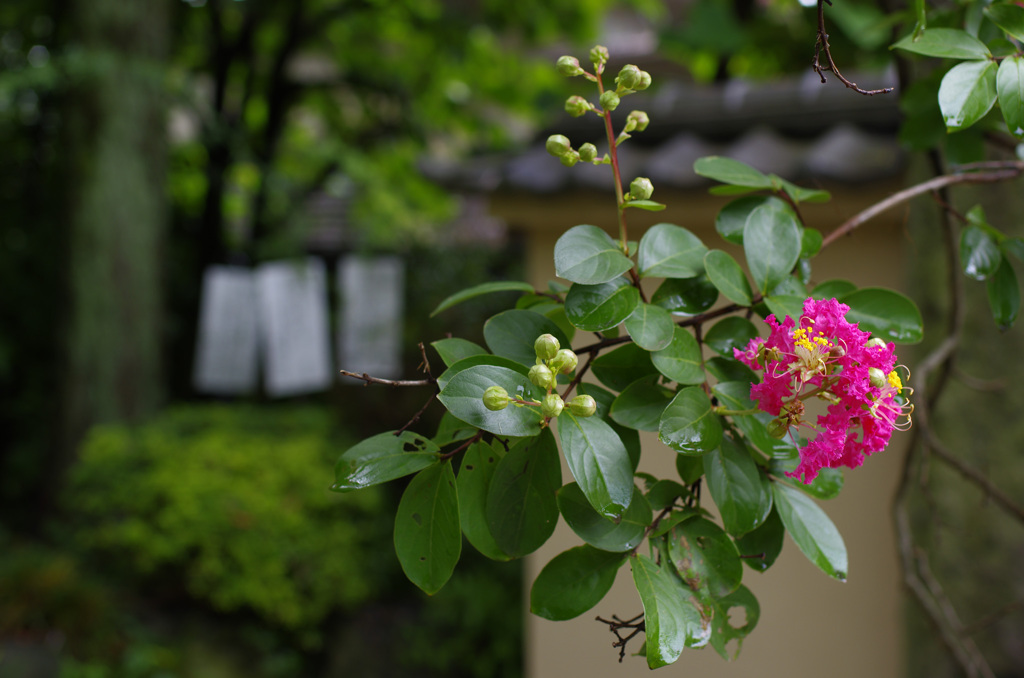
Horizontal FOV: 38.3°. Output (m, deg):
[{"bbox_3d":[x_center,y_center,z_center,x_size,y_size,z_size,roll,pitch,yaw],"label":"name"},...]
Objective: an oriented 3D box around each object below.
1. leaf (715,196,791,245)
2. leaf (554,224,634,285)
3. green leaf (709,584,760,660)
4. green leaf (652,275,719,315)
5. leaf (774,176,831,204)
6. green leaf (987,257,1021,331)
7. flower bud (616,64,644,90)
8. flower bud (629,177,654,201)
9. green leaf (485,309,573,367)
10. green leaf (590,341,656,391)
[{"bbox_3d":[0.102,-0.051,0.620,0.038,0.021,0.006,-15,-33,-18],"label":"leaf"},{"bbox_3d":[0.031,-0.031,0.541,0.035,0.022,0.008,-5,-36,-31],"label":"leaf"},{"bbox_3d":[0.100,0.128,0.669,0.026,0.035,0.007,7,-13,-10],"label":"green leaf"},{"bbox_3d":[0.070,-0.020,0.595,0.027,0.021,0.007,-16,-49,21],"label":"green leaf"},{"bbox_3d":[0.122,-0.062,0.619,0.032,0.007,0.015,11,-2,-37],"label":"leaf"},{"bbox_3d":[0.218,-0.021,0.656,0.015,0.037,0.006,-4,-25,17],"label":"green leaf"},{"bbox_3d":[0.052,-0.116,0.654,0.011,0.011,0.011,4,-39,-5],"label":"flower bud"},{"bbox_3d":[0.051,-0.059,0.580,0.009,0.010,0.009,23,18,-8],"label":"flower bud"},{"bbox_3d":[0.007,0.002,0.560,0.039,0.023,0.008,25,-23,-15],"label":"green leaf"},{"bbox_3d":[0.056,0.013,0.700,0.045,0.030,0.009,3,-21,-6],"label":"green leaf"}]

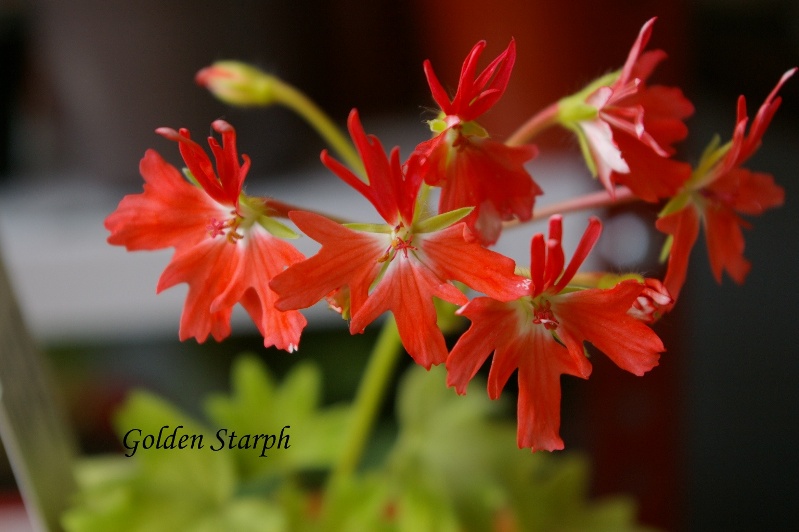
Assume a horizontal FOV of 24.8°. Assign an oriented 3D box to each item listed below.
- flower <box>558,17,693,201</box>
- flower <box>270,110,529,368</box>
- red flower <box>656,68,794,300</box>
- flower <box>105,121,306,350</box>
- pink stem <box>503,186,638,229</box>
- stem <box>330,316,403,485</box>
[{"bbox_3d":[0.043,-0.030,0.350,0.020,0.033,0.030,7,6,-17],"label":"flower"},{"bbox_3d":[0.000,-0.005,0.330,0.046,0.045,0.021,2,6,2],"label":"flower"},{"bbox_3d":[0.063,-0.016,0.350,0.020,0.041,0.031,14,6,27],"label":"red flower"},{"bbox_3d":[-0.036,-0.006,0.335,0.036,0.041,0.019,1,7,36],"label":"flower"},{"bbox_3d":[0.033,-0.011,0.352,0.028,0.003,0.003,-15,0,-5],"label":"pink stem"},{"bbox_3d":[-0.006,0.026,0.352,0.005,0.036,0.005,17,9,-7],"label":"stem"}]

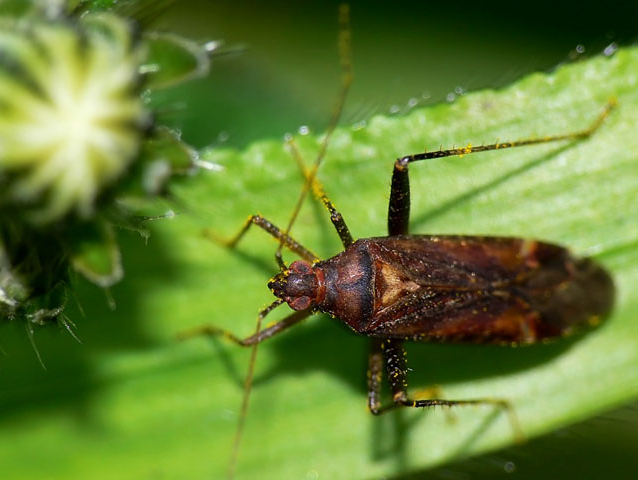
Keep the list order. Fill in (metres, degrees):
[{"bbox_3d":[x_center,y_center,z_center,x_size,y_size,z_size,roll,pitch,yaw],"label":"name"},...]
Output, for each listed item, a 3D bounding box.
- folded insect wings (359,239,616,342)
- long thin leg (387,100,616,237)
[{"bbox_3d":[0.004,0.001,0.145,0.006,0.001,0.003,2,90,-9],"label":"folded insect wings"},{"bbox_3d":[0.004,-0.001,0.146,0.006,0.001,0.004,-6,91,-11],"label":"long thin leg"}]

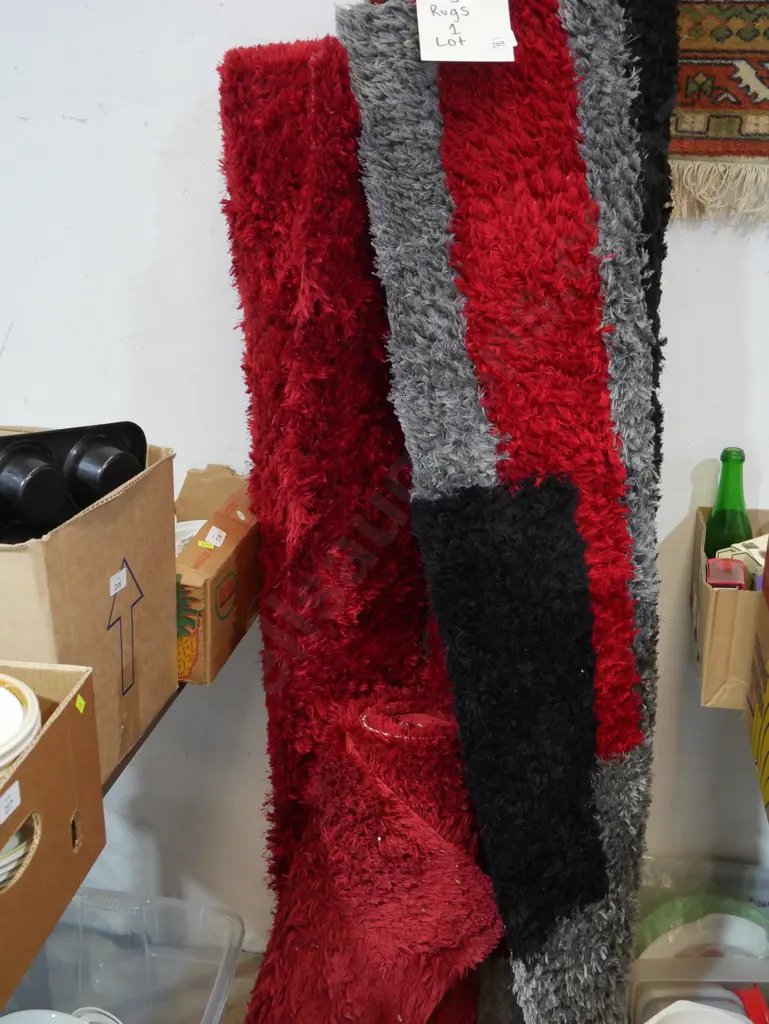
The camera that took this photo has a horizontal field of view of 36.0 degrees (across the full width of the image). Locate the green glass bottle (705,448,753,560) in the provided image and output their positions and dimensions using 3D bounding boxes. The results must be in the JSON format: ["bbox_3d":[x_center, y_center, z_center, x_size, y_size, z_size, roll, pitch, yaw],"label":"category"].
[{"bbox_3d":[0.442,0.030,1.523,0.065,0.222,0.065,0,12,0],"label":"green glass bottle"}]

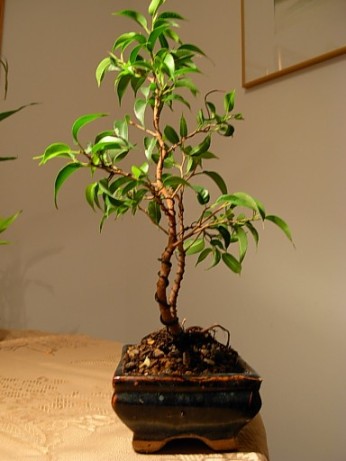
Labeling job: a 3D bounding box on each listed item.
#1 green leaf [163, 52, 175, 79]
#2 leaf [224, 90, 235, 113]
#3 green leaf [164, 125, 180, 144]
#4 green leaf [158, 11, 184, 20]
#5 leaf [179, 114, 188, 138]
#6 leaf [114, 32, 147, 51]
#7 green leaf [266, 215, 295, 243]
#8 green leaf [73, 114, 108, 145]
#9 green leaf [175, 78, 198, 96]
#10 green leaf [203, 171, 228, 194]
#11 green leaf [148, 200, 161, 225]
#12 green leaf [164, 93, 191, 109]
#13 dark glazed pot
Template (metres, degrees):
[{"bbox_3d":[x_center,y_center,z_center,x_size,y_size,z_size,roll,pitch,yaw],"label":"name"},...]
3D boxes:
[{"bbox_3d":[-0.004,-0.179,0.548,0.012,0.028,0.013,1,-4,-17],"label":"green leaf"},{"bbox_3d":[0.063,-0.143,0.560,0.012,0.025,0.011,0,-4,0],"label":"leaf"},{"bbox_3d":[0.000,-0.099,0.520,0.012,0.023,0.006,-40,18,-11],"label":"green leaf"},{"bbox_3d":[-0.002,-0.246,0.580,0.031,0.009,0.014,1,31,-7],"label":"green leaf"},{"bbox_3d":[0.012,-0.115,0.557,0.009,0.027,0.010,0,-4,0],"label":"leaf"},{"bbox_3d":[-0.043,-0.189,0.505,0.035,0.014,0.015,-15,27,-15],"label":"leaf"},{"bbox_3d":[0.118,-0.003,0.550,0.010,0.043,0.013,-47,-9,27],"label":"green leaf"},{"bbox_3d":[-0.083,-0.102,0.495,0.041,0.017,0.014,-43,11,15],"label":"green leaf"},{"bbox_3d":[0.015,-0.160,0.565,0.033,0.009,0.013,36,31,18],"label":"green leaf"},{"bbox_3d":[0.050,-0.056,0.555,0.010,0.038,0.013,-52,-11,30],"label":"green leaf"},{"bbox_3d":[-0.020,-0.019,0.548,0.013,0.027,0.010,-14,-3,0],"label":"green leaf"},{"bbox_3d":[0.004,-0.131,0.510,0.029,0.011,0.012,24,24,6],"label":"green leaf"},{"bbox_3d":[0.009,0.171,0.527,0.130,0.069,0.175,0,-4,-3],"label":"dark glazed pot"}]

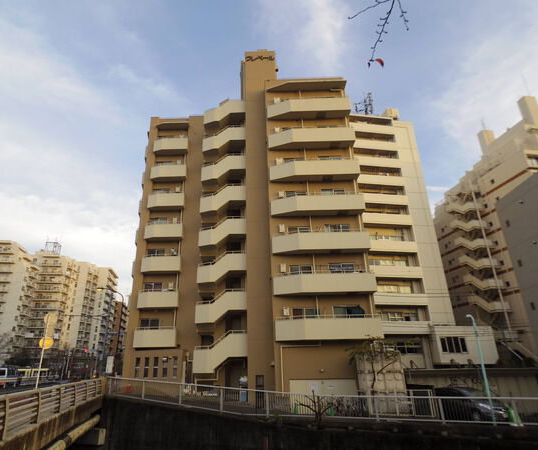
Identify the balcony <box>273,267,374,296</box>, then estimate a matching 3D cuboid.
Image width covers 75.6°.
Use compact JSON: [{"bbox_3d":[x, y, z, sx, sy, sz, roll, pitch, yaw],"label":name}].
[{"bbox_3d":[3.588,3.839,22.562,6.455,1.330,1.150,-1,-21,-1],"label":"balcony"}]

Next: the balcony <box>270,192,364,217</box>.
[{"bbox_3d":[3.424,-1.383,24.579,6.455,1.330,1.150,-1,-21,-1],"label":"balcony"}]

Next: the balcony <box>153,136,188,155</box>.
[{"bbox_3d":[-8.944,-7.202,32.081,3.200,1.350,1.200,-1,-21,-3],"label":"balcony"}]

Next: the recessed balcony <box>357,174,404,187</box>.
[{"bbox_3d":[14.237,-5.507,45.156,6.484,1.557,1.400,3,-22,-12],"label":"recessed balcony"}]

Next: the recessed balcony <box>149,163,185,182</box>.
[{"bbox_3d":[-8.829,-4.546,30.875,3.300,1.220,1.050,-2,-21,1],"label":"recessed balcony"}]

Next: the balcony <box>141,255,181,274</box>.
[{"bbox_3d":[-8.583,3.234,28.029,3.200,1.350,1.200,-1,-21,-3],"label":"balcony"}]

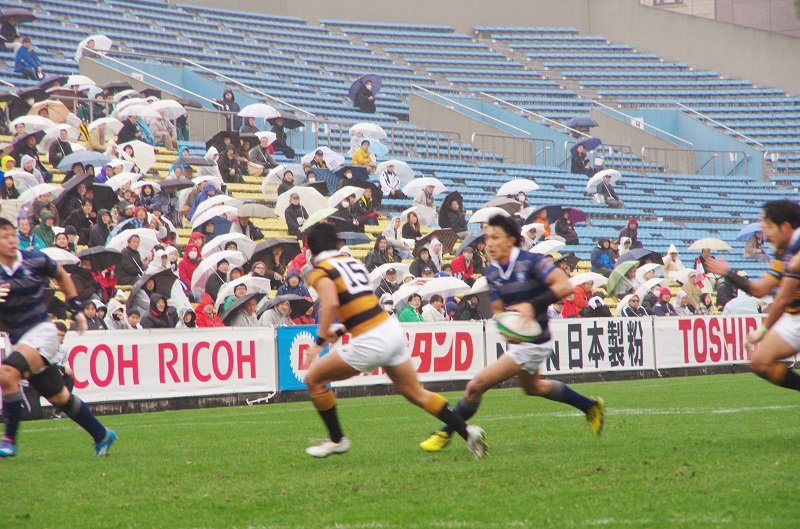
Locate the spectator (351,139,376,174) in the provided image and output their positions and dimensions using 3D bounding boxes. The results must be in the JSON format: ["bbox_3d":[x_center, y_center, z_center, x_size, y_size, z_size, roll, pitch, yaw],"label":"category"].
[{"bbox_3d":[-0.795,-2.547,113.900,0.800,1.200,0.520,-1,-1,32],"label":"spectator"}]

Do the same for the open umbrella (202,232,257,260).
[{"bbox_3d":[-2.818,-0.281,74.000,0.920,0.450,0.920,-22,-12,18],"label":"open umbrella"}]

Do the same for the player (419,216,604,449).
[{"bbox_3d":[0.678,0.416,27.000,1.250,1.450,0.750,-1,-1,-40],"label":"player"}]

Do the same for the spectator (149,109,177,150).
[{"bbox_3d":[-5.413,-3.046,104.404,0.580,1.200,0.750,-1,-1,-45],"label":"spectator"}]

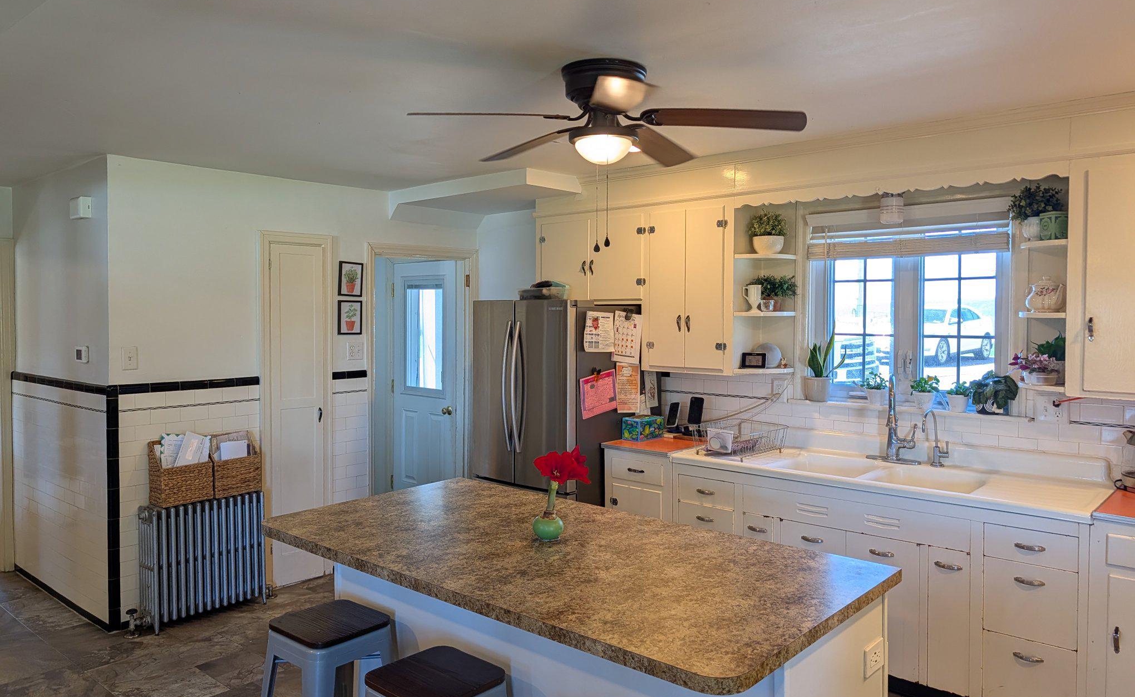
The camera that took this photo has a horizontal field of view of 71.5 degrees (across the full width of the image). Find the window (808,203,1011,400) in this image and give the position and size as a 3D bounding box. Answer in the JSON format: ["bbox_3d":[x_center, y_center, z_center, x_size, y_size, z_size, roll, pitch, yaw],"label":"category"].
[{"bbox_3d":[1.667,-0.216,3.909,0.965,0.940,0.110,2,3,42],"label":"window"}]

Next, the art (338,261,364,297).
[{"bbox_3d":[-1.374,-0.439,5.005,0.022,0.216,0.168,2,0,41],"label":"art"}]

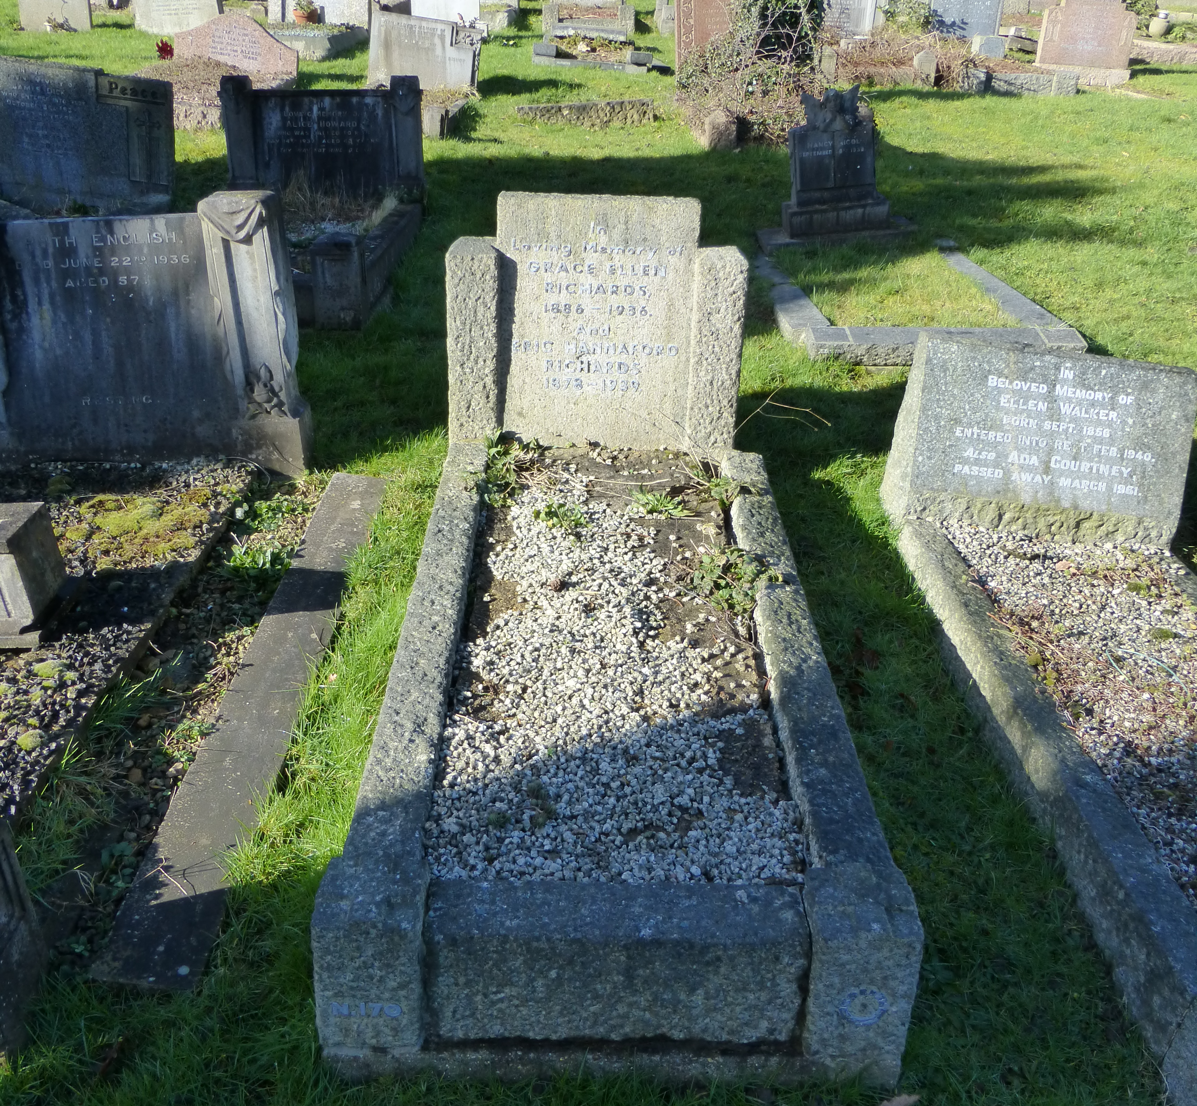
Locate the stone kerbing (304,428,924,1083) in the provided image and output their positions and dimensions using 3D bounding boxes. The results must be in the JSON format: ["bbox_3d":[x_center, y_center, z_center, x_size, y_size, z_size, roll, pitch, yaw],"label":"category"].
[{"bbox_3d":[0.019,0.253,2.412,0.864,0.321,1.706,1,30,-1],"label":"stone kerbing"}]

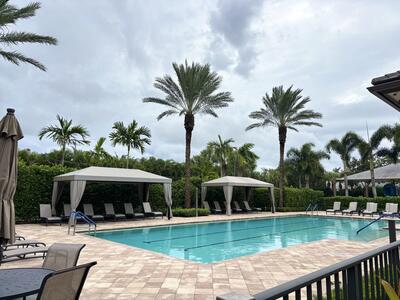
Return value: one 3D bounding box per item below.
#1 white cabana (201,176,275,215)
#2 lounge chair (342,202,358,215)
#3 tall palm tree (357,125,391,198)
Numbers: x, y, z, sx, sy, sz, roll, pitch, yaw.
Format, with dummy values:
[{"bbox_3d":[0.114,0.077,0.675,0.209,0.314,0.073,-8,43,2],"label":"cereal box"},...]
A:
[{"bbox_3d":[3.435,3.977,26.429,6.041,3.145,3.116,8,-11,-41],"label":"white cabana"},{"bbox_3d":[12.371,4.818,24.564,1.900,1.020,0.660,8,-11,-41],"label":"lounge chair"},{"bbox_3d":[18.257,1.821,30.829,3.772,8.870,3.772,0,-8,0],"label":"tall palm tree"}]

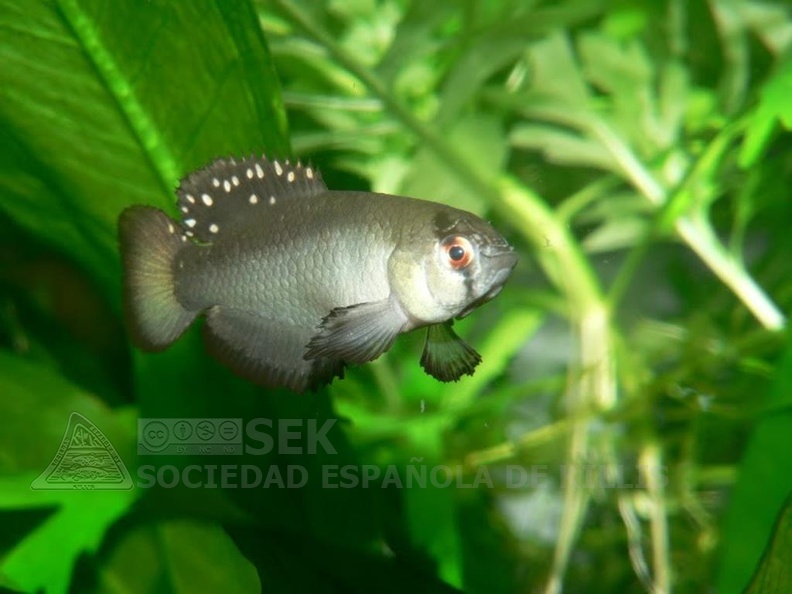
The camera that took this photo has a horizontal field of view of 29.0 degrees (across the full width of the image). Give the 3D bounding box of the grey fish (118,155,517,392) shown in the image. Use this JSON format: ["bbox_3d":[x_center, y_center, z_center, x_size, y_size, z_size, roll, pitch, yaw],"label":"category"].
[{"bbox_3d":[-0.011,-0.003,0.174,0.055,0.028,0.021,-1,2,32],"label":"grey fish"}]

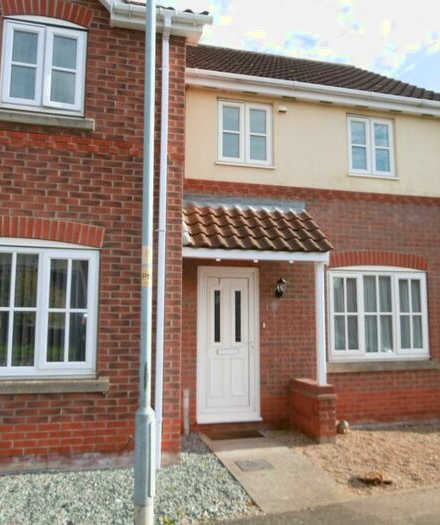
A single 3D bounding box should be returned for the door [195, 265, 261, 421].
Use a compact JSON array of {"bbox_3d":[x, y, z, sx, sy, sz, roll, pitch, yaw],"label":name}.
[{"bbox_3d":[0.119,1.137,6.807,0.904,2.123,0.100,2,-7,-13],"label":"door"}]

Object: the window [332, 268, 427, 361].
[{"bbox_3d":[2.417,0.768,7.405,1.685,1.416,0.090,2,-7,-13],"label":"window"}]

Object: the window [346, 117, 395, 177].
[{"bbox_3d":[2.395,-1.827,7.706,0.820,0.970,0.090,2,-7,-13],"label":"window"}]

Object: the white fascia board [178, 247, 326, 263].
[{"bbox_3d":[0.451,-0.102,6.027,1.950,0.125,0.035,2,-7,-14],"label":"white fascia board"}]

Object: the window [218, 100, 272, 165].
[{"bbox_3d":[0.376,-1.909,7.224,0.848,0.953,0.090,2,-7,-13],"label":"window"}]

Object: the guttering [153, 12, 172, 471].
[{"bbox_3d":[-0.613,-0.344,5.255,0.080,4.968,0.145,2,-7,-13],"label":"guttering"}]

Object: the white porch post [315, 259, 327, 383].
[{"bbox_3d":[1.278,0.776,6.205,0.098,1.580,0.095,2,-7,-13],"label":"white porch post"}]

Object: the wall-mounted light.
[{"bbox_3d":[0.864,0.368,6.893,0.145,0.263,0.190,2,-7,-13],"label":"wall-mounted light"}]

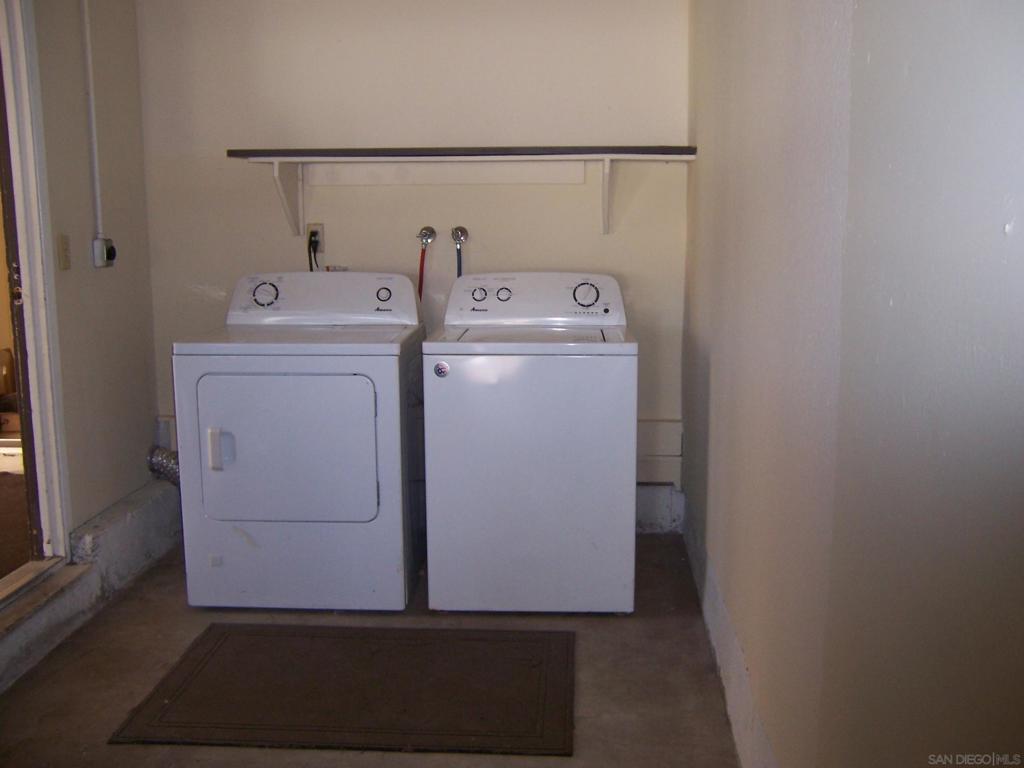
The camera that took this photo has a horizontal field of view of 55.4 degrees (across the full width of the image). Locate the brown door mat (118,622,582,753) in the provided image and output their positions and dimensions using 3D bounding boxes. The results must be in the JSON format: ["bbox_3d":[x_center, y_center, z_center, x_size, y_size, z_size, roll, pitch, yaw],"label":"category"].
[{"bbox_3d":[-0.415,0.857,2.816,1.187,0.010,0.726,0,10,4],"label":"brown door mat"}]

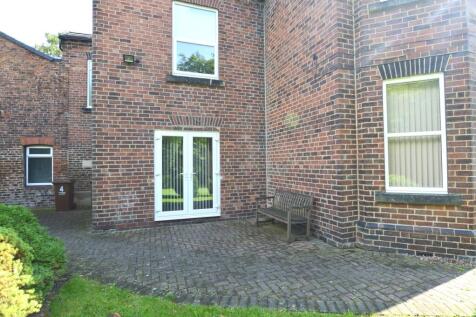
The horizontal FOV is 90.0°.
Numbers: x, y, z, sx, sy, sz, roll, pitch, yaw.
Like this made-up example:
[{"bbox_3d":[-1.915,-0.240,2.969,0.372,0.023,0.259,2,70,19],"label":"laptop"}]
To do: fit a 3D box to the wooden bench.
[{"bbox_3d":[0.935,1.103,5.061,0.550,0.850,1.450,0,-1,-18],"label":"wooden bench"}]

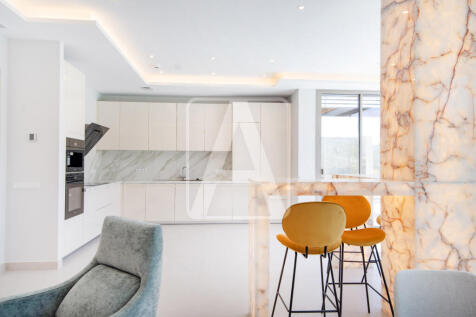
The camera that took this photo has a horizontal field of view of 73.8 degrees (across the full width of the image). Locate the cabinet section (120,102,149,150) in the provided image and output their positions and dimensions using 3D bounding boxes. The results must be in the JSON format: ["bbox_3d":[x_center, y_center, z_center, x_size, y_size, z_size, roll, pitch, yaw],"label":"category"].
[{"bbox_3d":[-2.230,-0.678,6.968,0.600,1.044,0.370,0,-1,-5],"label":"cabinet section"}]

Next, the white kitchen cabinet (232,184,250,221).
[{"bbox_3d":[0.178,0.925,6.931,0.591,0.784,0.600,0,0,-3],"label":"white kitchen cabinet"}]

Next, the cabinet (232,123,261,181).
[{"bbox_3d":[0.172,-0.112,6.930,0.591,1.260,0.600,0,0,-3],"label":"cabinet"}]

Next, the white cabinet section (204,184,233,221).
[{"bbox_3d":[-0.418,0.923,6.897,0.604,0.786,0.600,0,0,-3],"label":"white cabinet section"}]

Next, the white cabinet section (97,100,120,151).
[{"bbox_3d":[-2.768,-0.681,6.923,0.480,1.044,0.370,0,-1,-5],"label":"white cabinet section"}]

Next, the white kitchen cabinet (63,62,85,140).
[{"bbox_3d":[-2.510,-0.746,4.335,0.592,0.959,0.602,0,-1,-5],"label":"white kitchen cabinet"}]

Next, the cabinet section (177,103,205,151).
[{"bbox_3d":[-1.015,-0.671,6.989,0.600,1.033,0.350,0,0,-3],"label":"cabinet section"}]

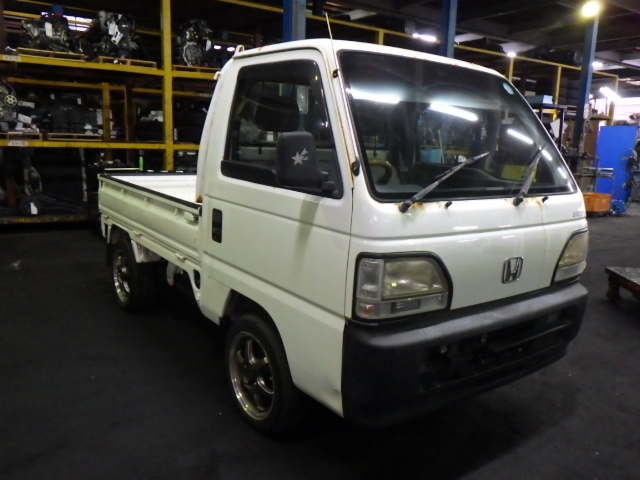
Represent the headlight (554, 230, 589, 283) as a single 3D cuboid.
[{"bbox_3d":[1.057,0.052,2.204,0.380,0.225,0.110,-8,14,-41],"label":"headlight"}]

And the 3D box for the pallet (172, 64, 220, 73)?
[{"bbox_3d":[-1.992,-2.538,7.848,0.766,0.095,0.800,-6,13,-35],"label":"pallet"}]

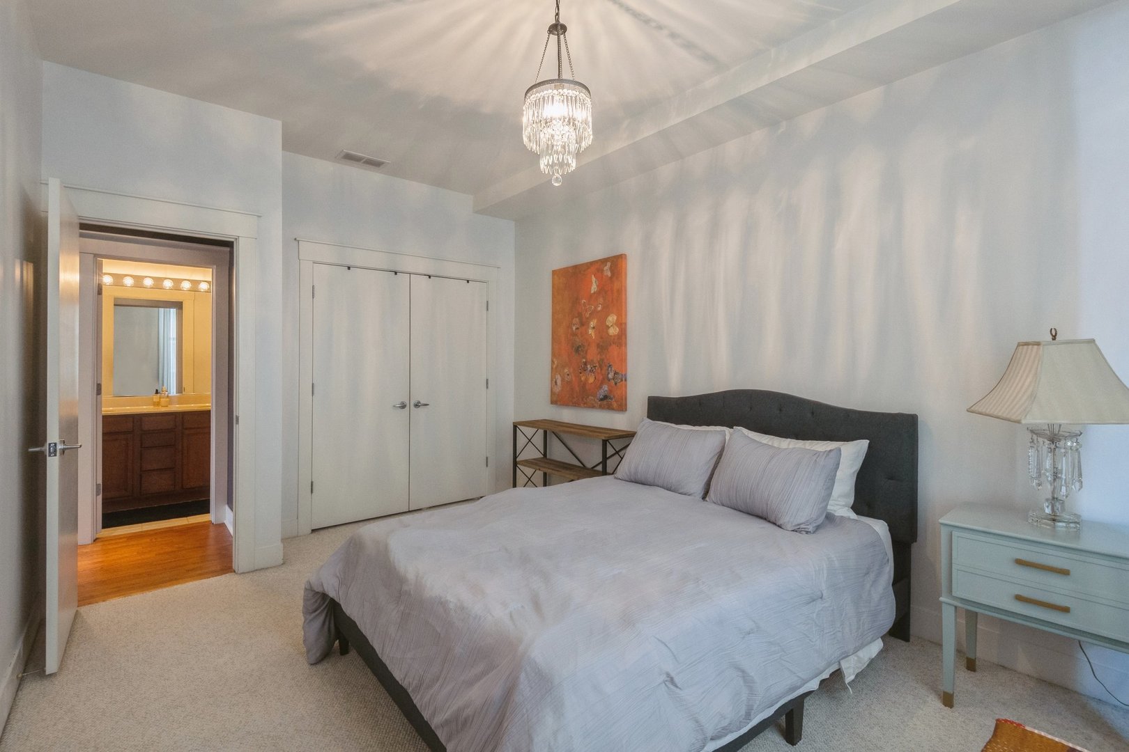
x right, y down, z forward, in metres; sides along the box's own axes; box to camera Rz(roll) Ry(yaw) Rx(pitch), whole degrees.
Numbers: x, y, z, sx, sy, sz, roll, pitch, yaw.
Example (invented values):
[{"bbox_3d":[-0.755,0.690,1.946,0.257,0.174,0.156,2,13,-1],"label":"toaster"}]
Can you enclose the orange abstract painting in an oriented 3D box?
[{"bbox_3d":[0.181,-0.330,4.117,0.043,1.182,0.849,0,1,-40],"label":"orange abstract painting"}]

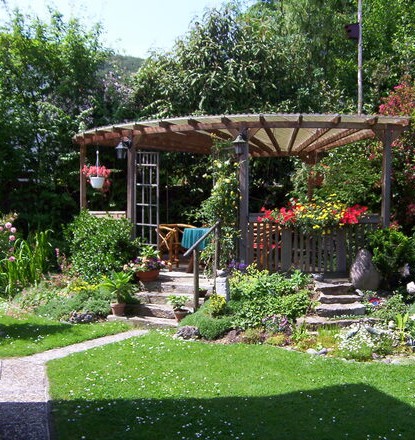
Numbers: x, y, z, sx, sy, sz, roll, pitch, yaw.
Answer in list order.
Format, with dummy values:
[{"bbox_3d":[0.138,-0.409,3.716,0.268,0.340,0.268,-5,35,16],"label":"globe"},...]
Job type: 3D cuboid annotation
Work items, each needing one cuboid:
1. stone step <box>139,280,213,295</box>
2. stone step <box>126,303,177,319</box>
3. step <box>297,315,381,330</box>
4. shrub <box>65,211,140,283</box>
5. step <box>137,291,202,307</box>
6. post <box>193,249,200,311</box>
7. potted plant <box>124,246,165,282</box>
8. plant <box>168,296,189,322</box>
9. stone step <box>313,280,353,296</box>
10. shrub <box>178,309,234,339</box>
[{"bbox_3d":[-0.503,1.049,9.550,1.100,0.130,0.420,1,4,18],"label":"stone step"},{"bbox_3d":[-0.818,1.315,8.720,0.760,0.120,0.400,1,4,20],"label":"stone step"},{"bbox_3d":[1.832,1.449,8.500,1.150,0.120,0.380,0,4,-7],"label":"step"},{"bbox_3d":[-1.657,0.414,9.500,1.150,1.120,1.100,0,1,0],"label":"shrub"},{"bbox_3d":[-0.590,1.181,9.200,1.000,0.130,0.420,1,4,17],"label":"step"},{"bbox_3d":[-0.154,0.839,8.500,0.085,0.880,0.085,0,1,0],"label":"post"},{"bbox_3d":[-0.974,0.673,9.400,0.600,0.540,0.540,0,3,0],"label":"potted plant"},{"bbox_3d":[-0.410,1.252,8.600,0.280,0.370,0.270,0,3,0],"label":"plant"},{"bbox_3d":[1.928,1.048,9.300,0.600,0.170,0.420,0,1,-18],"label":"stone step"},{"bbox_3d":[-0.013,1.388,8.150,0.750,0.360,0.600,0,1,0],"label":"shrub"}]

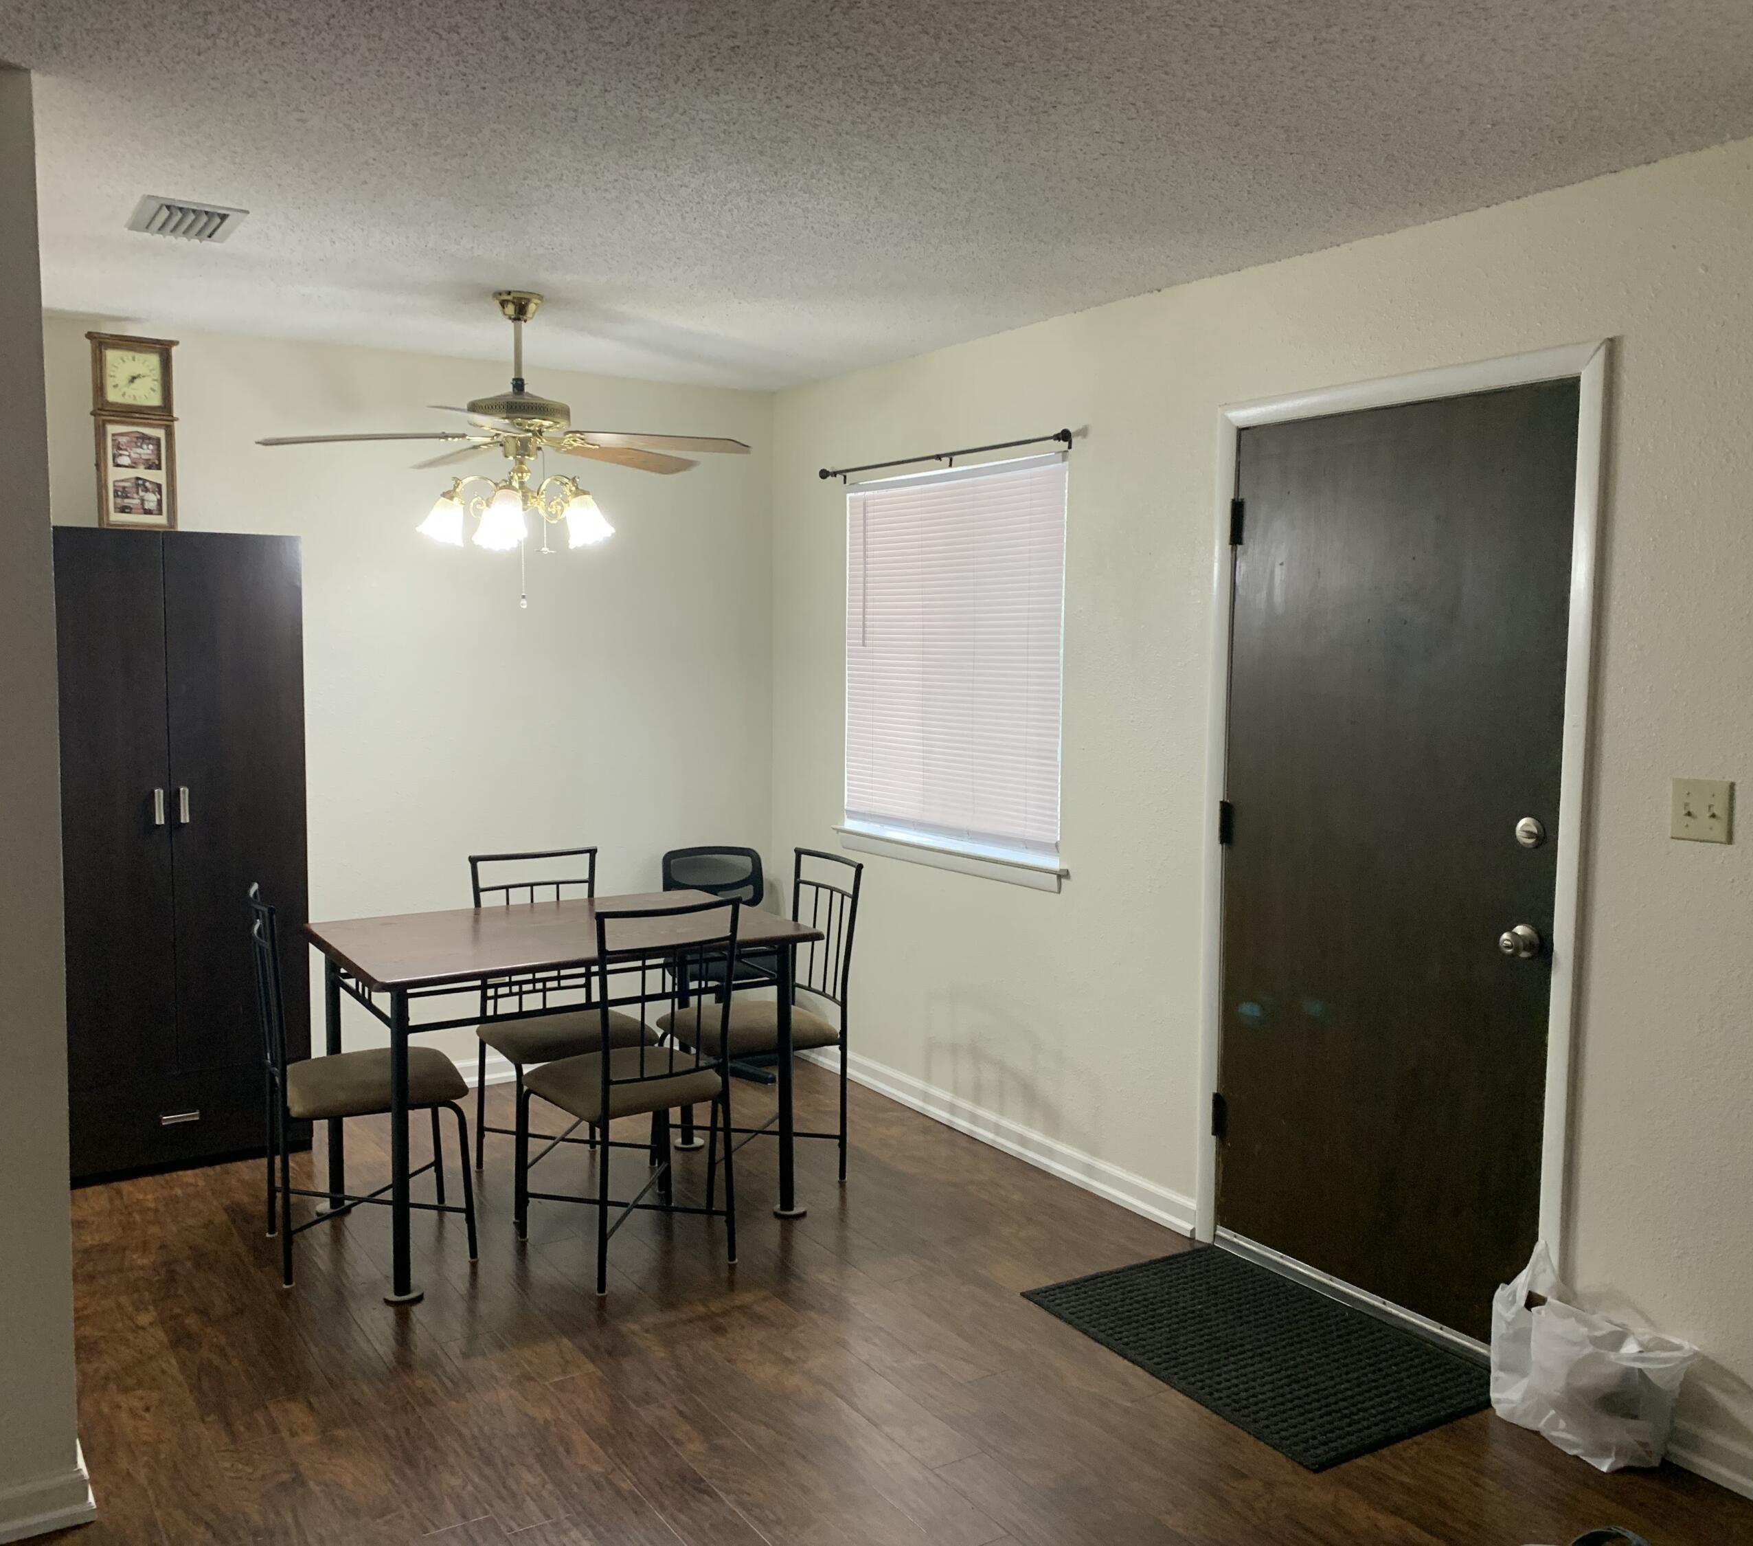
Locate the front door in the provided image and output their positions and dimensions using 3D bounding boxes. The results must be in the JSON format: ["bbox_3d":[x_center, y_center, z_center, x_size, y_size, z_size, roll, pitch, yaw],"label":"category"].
[{"bbox_3d":[1.143,0.199,3.516,0.055,2.030,0.915,-3,6,-33],"label":"front door"}]

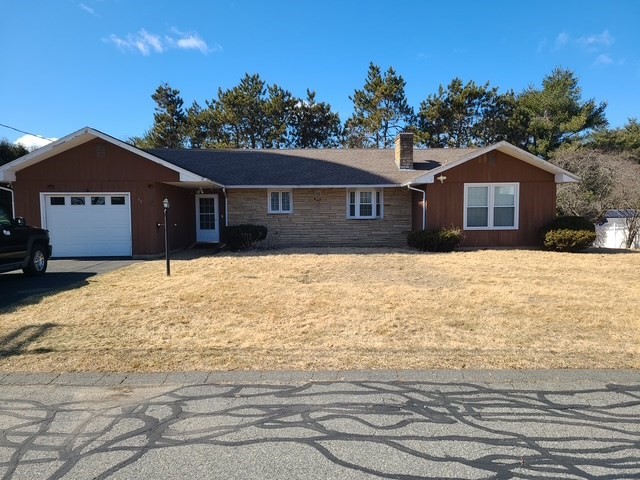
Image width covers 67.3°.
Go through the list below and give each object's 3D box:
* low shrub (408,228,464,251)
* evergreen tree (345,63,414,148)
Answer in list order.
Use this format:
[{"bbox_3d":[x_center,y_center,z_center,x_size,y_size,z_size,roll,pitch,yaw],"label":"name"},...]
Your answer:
[{"bbox_3d":[4.106,-0.008,17.234,2.014,0.773,1.400,-1,4,-1],"label":"low shrub"},{"bbox_3d":[4.918,-7.776,39.654,5.753,13.449,5.400,-1,4,-1],"label":"evergreen tree"}]

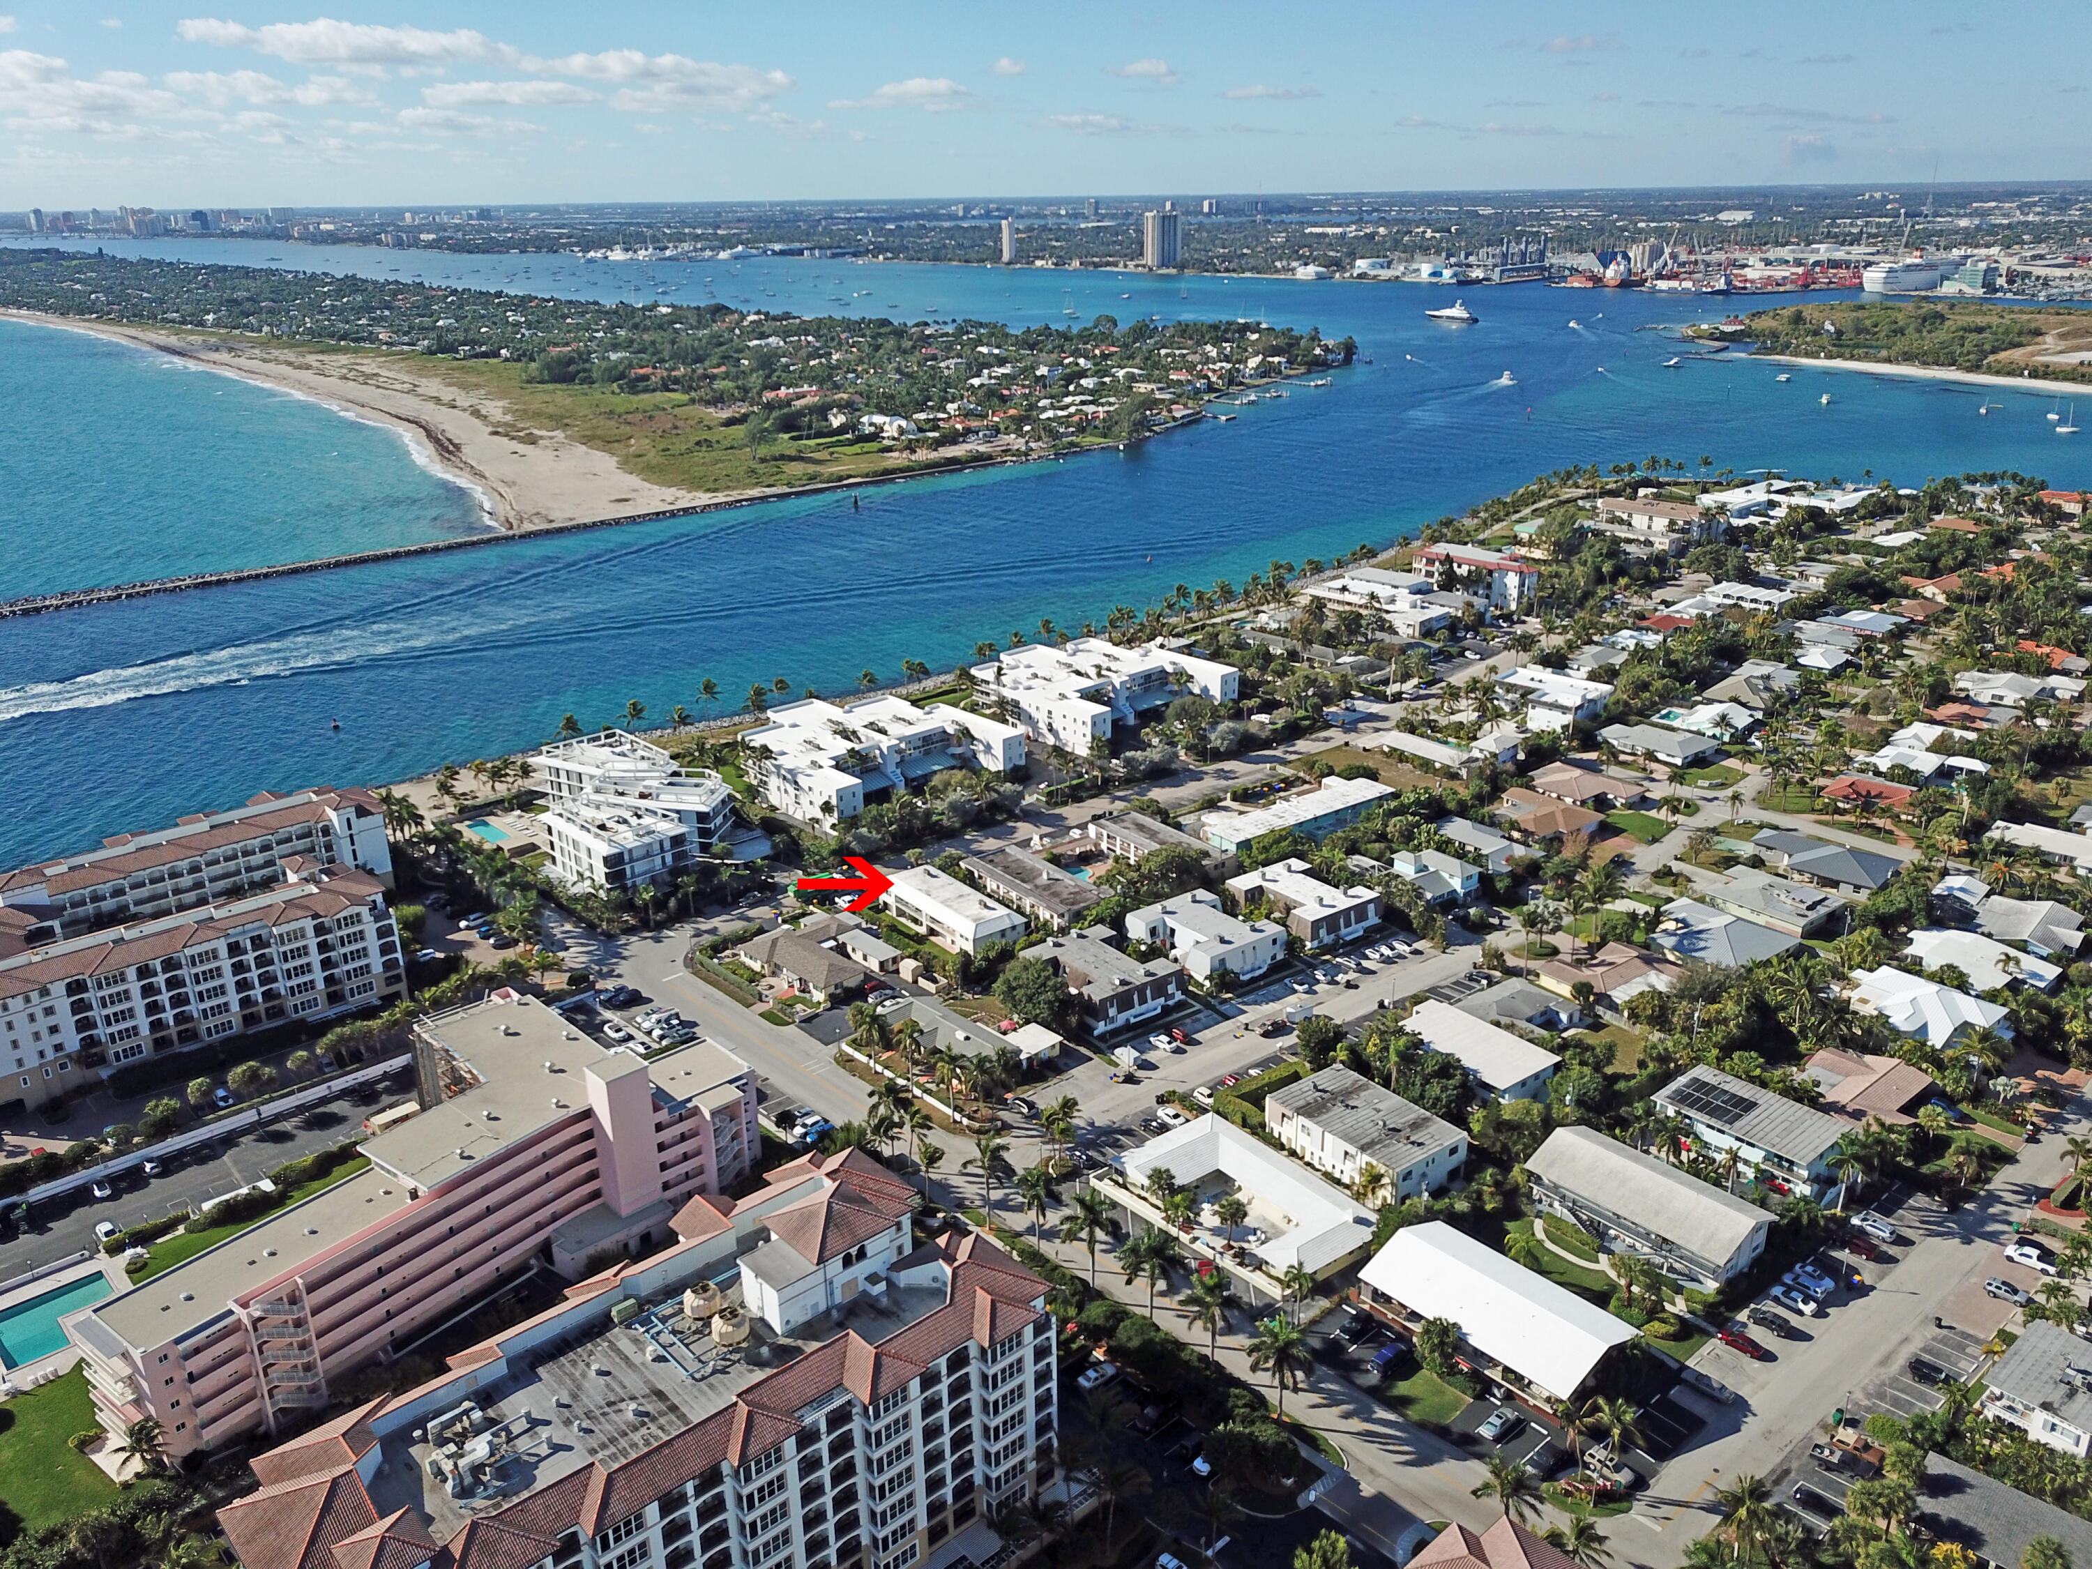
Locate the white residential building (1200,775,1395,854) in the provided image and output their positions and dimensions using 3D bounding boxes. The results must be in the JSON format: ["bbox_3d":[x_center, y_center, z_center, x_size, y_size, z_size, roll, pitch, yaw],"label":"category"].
[{"bbox_3d":[51.189,6.121,321.010,45.760,3.645,12.655,-16,25,-34],"label":"white residential building"}]

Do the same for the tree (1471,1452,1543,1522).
[{"bbox_3d":[42.526,66.970,143.111,6.500,12.000,6.500,-1,21,0],"label":"tree"}]

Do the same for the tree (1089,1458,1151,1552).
[{"bbox_3d":[6.500,67.497,145.866,6.500,10.200,6.500,-1,21,0],"label":"tree"}]

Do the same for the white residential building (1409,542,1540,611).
[{"bbox_3d":[134.090,-64.704,486.991,40.000,12.200,18.500,18,28,41],"label":"white residential building"}]

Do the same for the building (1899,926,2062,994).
[{"bbox_3d":[147.239,29.194,249.558,15.800,4.600,20.500,-15,25,-32],"label":"building"}]

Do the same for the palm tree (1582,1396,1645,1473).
[{"bbox_3d":[53.391,64.280,150.068,6.200,12.000,6.200,-1,21,0],"label":"palm tree"}]

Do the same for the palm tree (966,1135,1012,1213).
[{"bbox_3d":[-7.179,50.026,195.254,6.378,12.756,6.378,-1,21,0],"label":"palm tree"}]

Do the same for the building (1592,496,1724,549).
[{"bbox_3d":[222.998,-95.946,574.175,38.977,9.314,26.322,16,27,38],"label":"building"}]

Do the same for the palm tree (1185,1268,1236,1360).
[{"bbox_3d":[17.980,57.905,168.200,6.600,12.000,6.600,-1,21,0],"label":"palm tree"}]

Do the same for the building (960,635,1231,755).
[{"bbox_3d":[11.730,-24.715,395.179,52.138,9.618,53.657,-19,27,-39],"label":"building"}]

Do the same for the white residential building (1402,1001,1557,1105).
[{"bbox_3d":[59.806,39.282,223.941,13.100,5.900,22.200,-16,26,-35],"label":"white residential building"}]

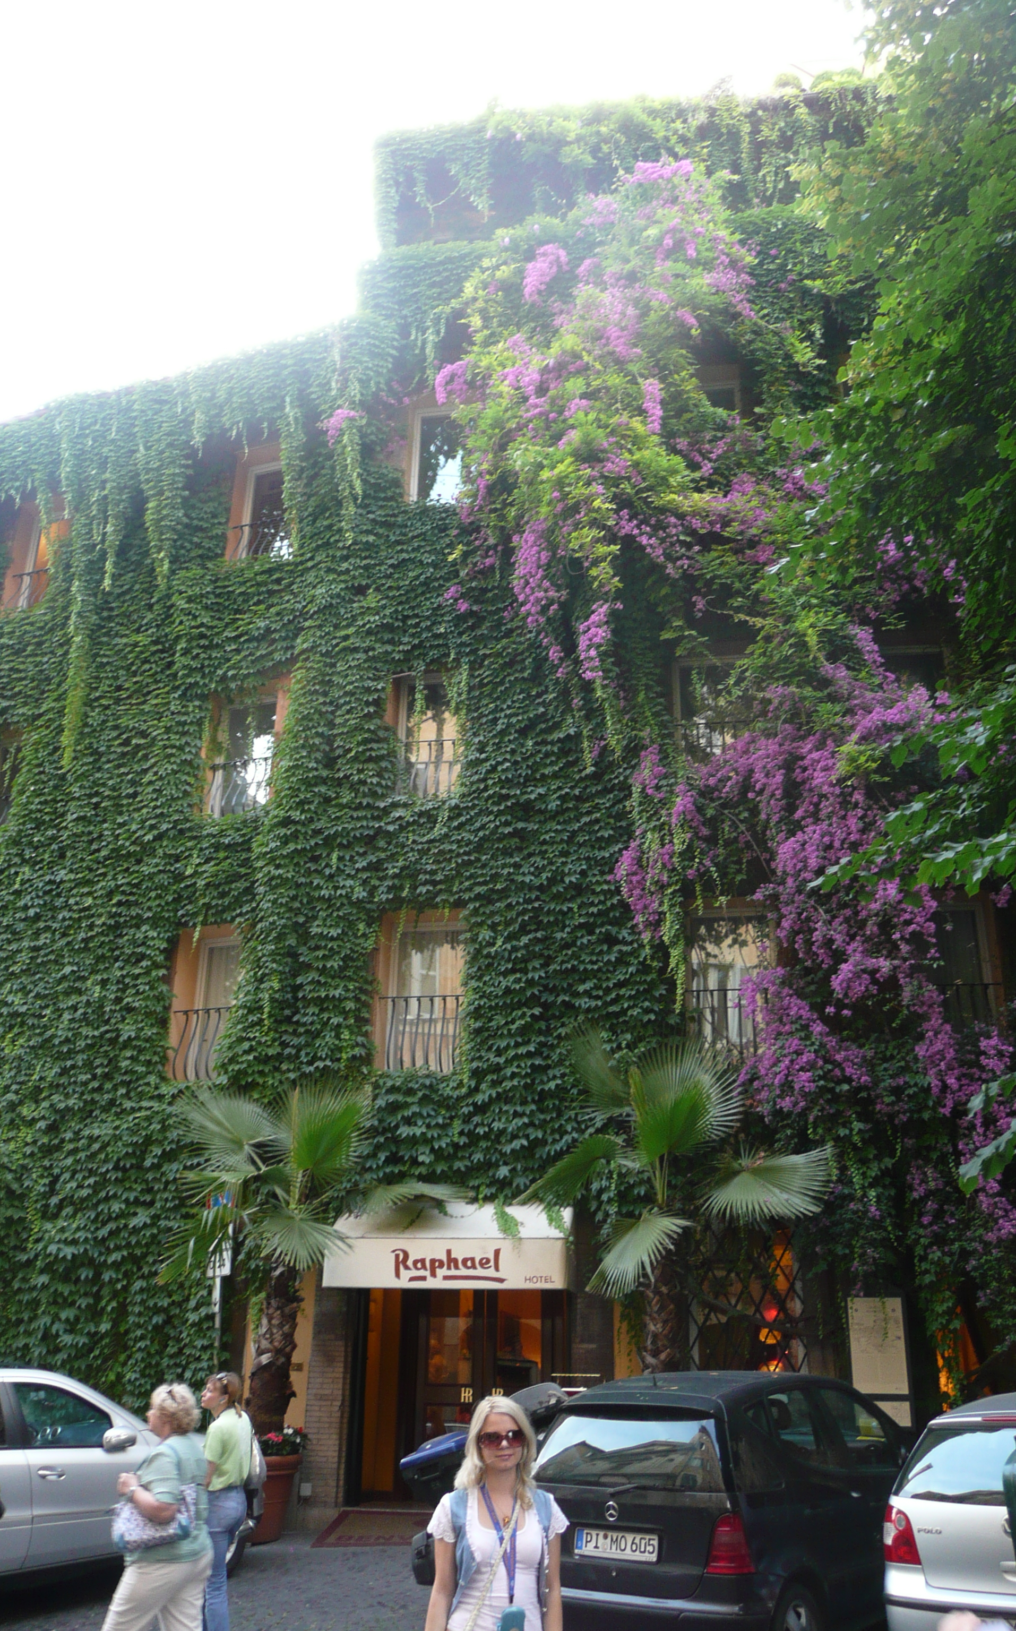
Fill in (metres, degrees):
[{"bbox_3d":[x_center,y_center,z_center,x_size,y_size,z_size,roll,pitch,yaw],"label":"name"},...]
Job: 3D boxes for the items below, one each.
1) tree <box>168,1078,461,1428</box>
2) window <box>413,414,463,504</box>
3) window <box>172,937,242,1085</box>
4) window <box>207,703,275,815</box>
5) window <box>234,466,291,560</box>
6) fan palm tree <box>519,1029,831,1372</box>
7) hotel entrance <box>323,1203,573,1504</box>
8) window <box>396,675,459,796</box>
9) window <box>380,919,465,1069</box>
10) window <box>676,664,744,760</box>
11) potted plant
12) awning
[{"bbox_3d":[-1.972,4.416,13.460,2.950,3.400,2.400,-3,-22,8],"label":"tree"},{"bbox_3d":[-0.913,-5.011,18.485,0.920,1.660,0.200,-3,-22,8],"label":"window"},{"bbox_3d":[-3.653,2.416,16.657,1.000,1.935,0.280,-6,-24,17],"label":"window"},{"bbox_3d":[-3.433,-0.772,17.575,0.900,1.680,0.200,-7,-23,19],"label":"window"},{"bbox_3d":[-3.379,-4.369,18.976,0.920,1.680,0.200,-7,-23,19],"label":"window"},{"bbox_3d":[1.662,4.071,13.179,3.000,3.750,2.400,-3,-22,8],"label":"fan palm tree"},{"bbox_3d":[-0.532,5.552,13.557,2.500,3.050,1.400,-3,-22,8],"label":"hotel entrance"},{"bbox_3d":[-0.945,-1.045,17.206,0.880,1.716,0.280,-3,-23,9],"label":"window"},{"bbox_3d":[-0.980,2.162,15.914,1.050,1.873,0.280,-3,-23,9],"label":"window"},{"bbox_3d":[2.612,-1.224,16.443,0.980,1.620,0.200,-3,-22,8],"label":"window"},{"bbox_3d":[-2.344,6.564,12.958,0.650,1.021,0.650,4,-23,-8],"label":"potted plant"},{"bbox_3d":[-0.603,4.604,14.104,2.550,0.890,0.750,-3,-23,9],"label":"awning"}]

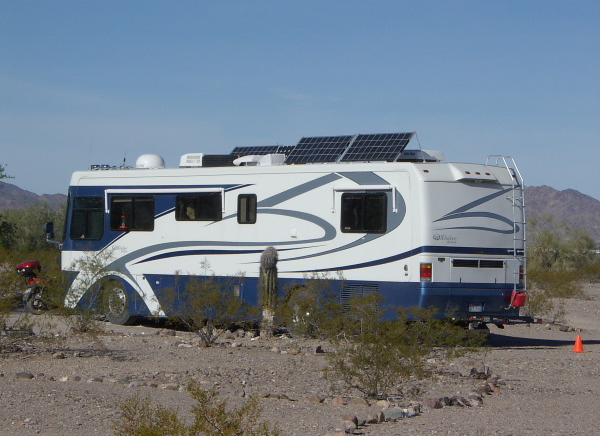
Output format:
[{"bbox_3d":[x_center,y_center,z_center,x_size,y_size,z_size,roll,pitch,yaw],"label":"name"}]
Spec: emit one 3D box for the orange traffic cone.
[{"bbox_3d":[4.633,2.087,35.203,0.240,0.300,0.240,1,-1,0],"label":"orange traffic cone"}]

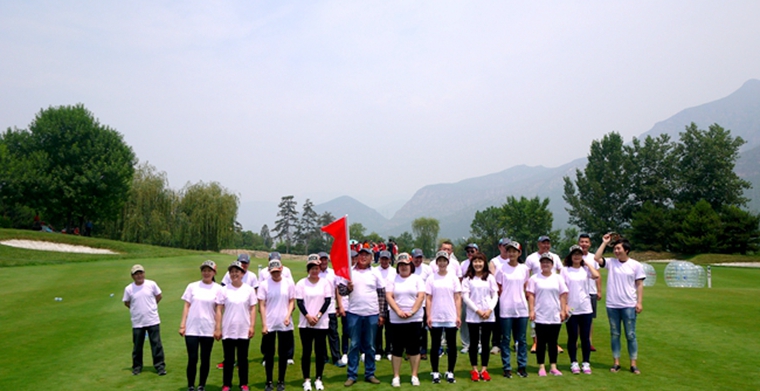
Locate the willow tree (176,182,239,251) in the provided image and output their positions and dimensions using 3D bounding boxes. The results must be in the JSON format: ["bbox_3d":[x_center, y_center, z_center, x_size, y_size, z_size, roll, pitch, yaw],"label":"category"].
[{"bbox_3d":[-21.033,2.561,75.000,7.500,8.200,7.300,1,-5,-16],"label":"willow tree"}]

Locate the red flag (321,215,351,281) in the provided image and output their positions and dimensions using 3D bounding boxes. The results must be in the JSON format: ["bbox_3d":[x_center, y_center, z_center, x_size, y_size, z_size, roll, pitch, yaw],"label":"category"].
[{"bbox_3d":[-0.558,0.659,7.800,0.370,0.830,0.220,-2,-5,-6],"label":"red flag"}]

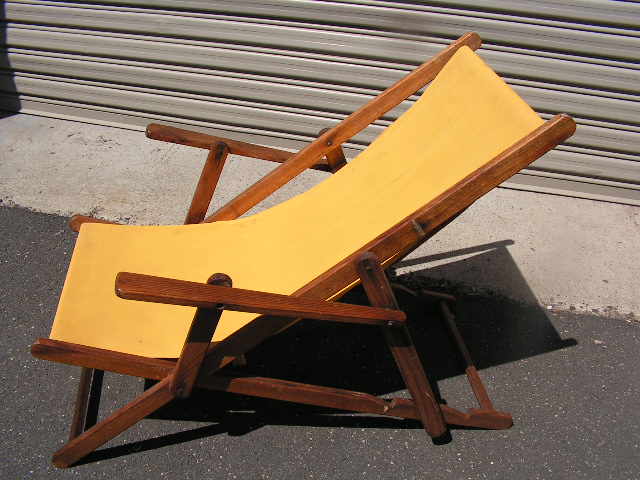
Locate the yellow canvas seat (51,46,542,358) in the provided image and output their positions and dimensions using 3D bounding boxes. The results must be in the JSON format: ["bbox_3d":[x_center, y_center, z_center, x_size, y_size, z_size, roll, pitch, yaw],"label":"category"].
[{"bbox_3d":[-0.103,-0.101,1.517,0.990,0.568,0.440,-2,34,-8],"label":"yellow canvas seat"}]

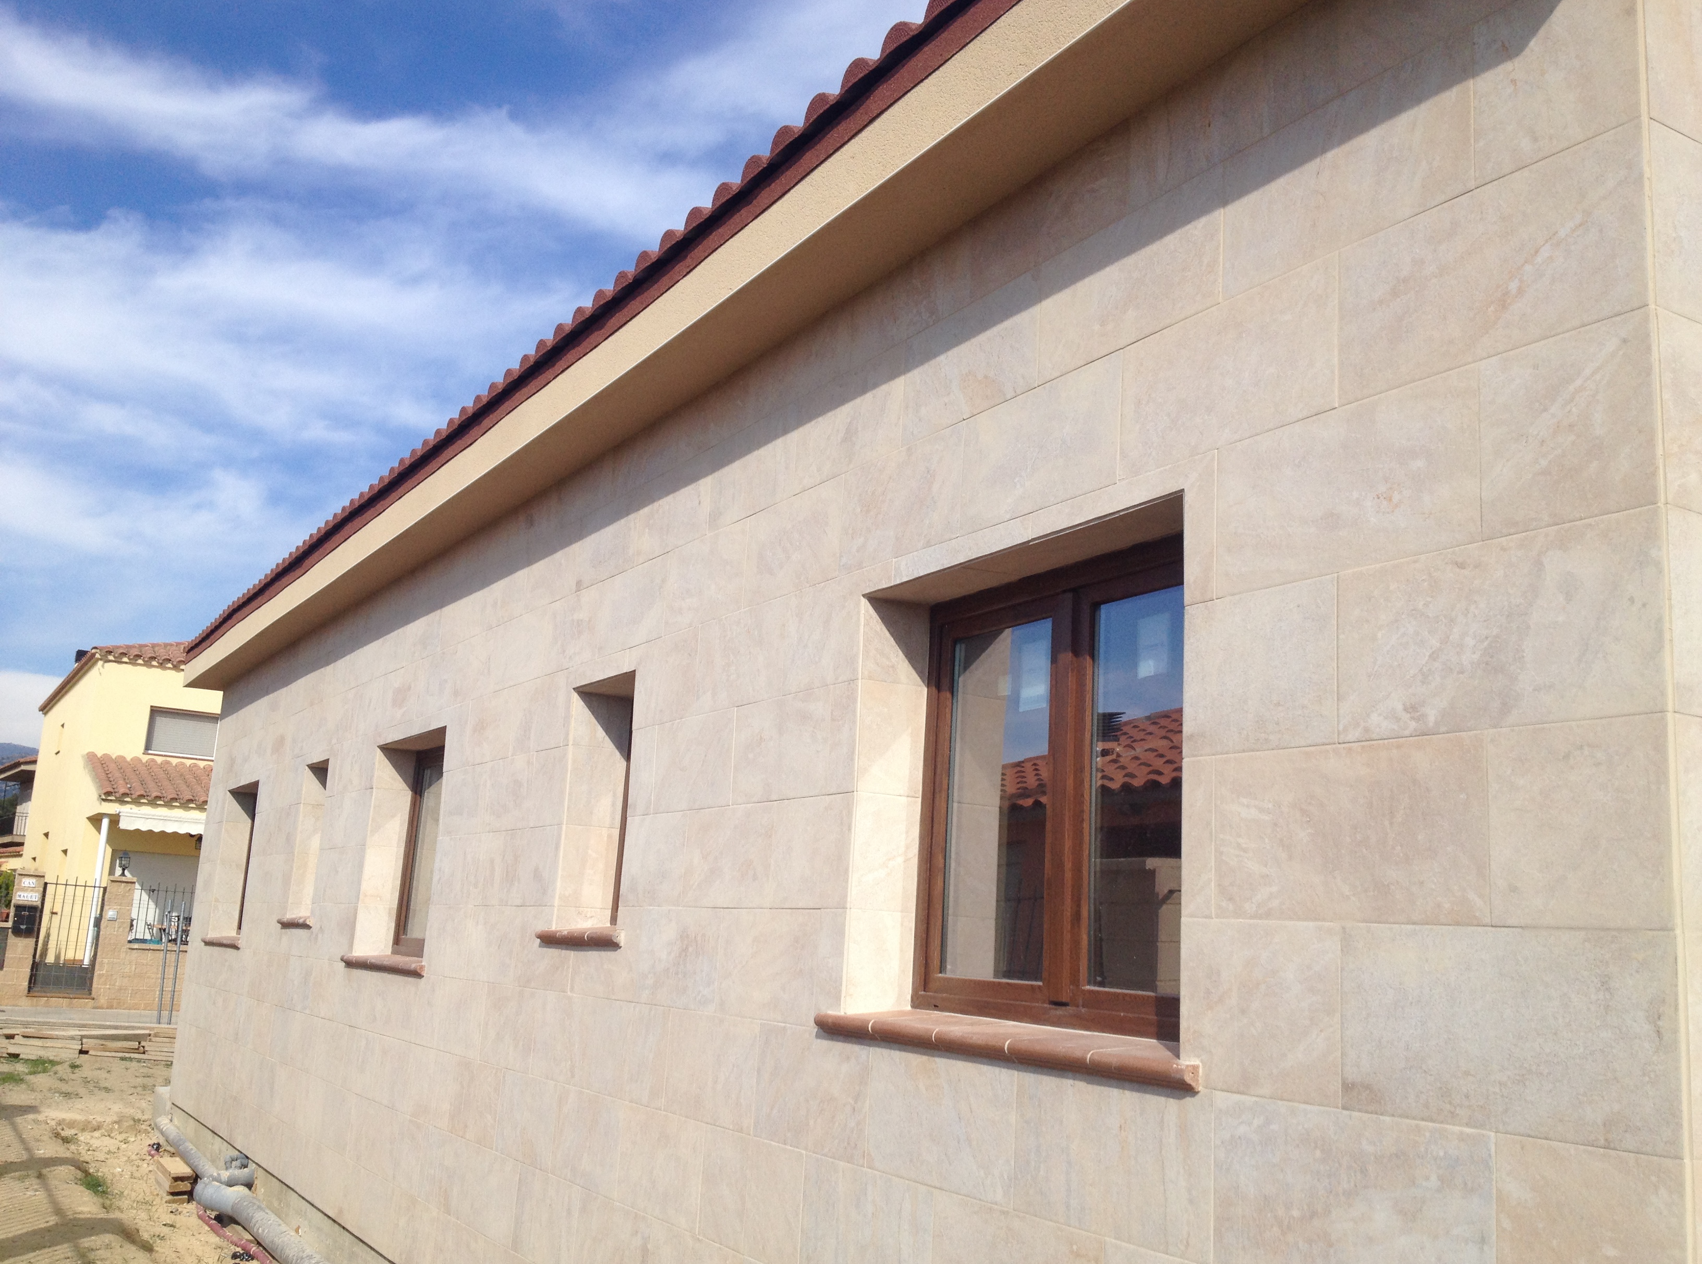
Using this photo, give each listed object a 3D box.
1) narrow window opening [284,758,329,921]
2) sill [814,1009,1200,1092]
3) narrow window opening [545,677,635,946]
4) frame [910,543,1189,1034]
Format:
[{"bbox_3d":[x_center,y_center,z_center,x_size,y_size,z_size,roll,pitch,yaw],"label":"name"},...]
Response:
[{"bbox_3d":[-3.072,1.240,10.077,0.212,0.905,0.606,8,-12,-28],"label":"narrow window opening"},{"bbox_3d":[0.356,0.887,3.734,0.247,0.065,1.397,8,-12,-28],"label":"sill"},{"bbox_3d":[-0.796,0.618,6.019,0.218,0.894,0.618,8,-12,-28],"label":"narrow window opening"},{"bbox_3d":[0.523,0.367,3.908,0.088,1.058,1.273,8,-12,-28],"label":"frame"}]

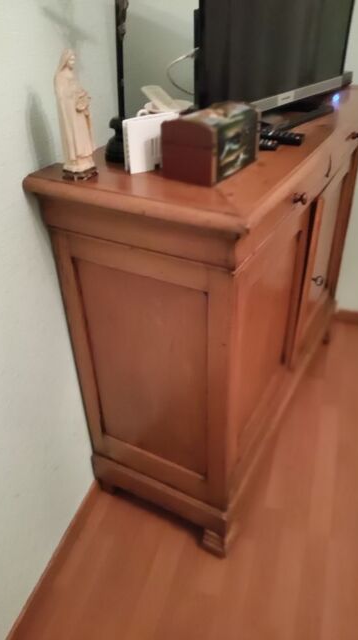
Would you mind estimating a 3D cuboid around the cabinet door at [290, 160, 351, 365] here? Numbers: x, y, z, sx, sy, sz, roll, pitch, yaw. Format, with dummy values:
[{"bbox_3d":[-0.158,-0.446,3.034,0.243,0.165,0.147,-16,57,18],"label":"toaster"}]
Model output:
[{"bbox_3d":[0.487,-0.214,1.550,0.023,0.572,0.484,16,39,24],"label":"cabinet door"}]

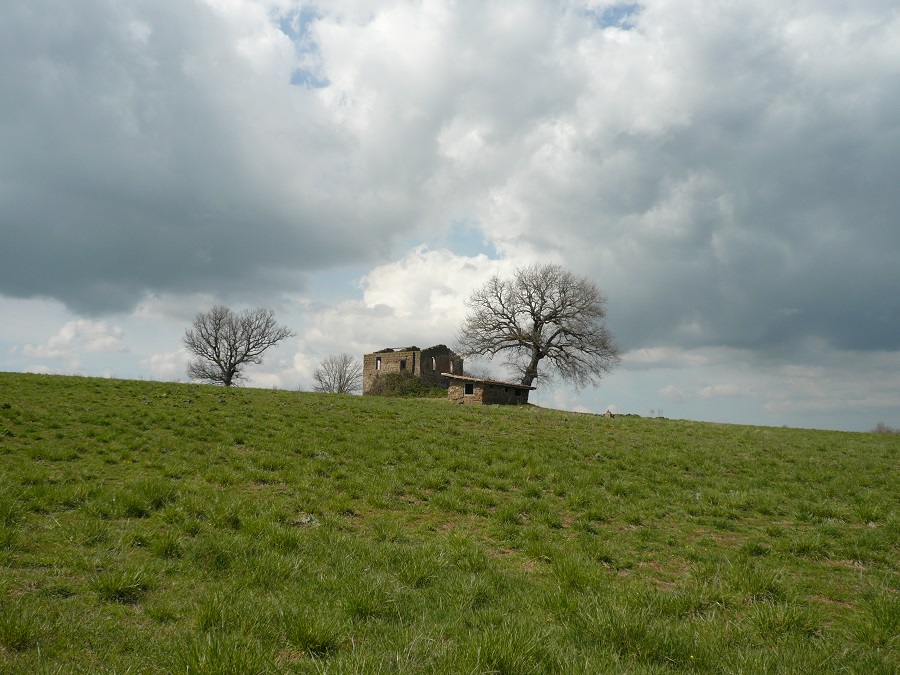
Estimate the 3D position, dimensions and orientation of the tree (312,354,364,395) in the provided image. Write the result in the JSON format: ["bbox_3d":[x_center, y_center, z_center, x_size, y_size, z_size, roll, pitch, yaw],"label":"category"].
[{"bbox_3d":[-15.563,5.306,103.000,7.548,6.367,7.171,0,-8,0],"label":"tree"}]

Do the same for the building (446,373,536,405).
[{"bbox_3d":[4.365,5.910,78.510,5.000,3.450,12.300,-5,-9,30],"label":"building"}]

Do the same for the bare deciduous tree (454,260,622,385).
[{"bbox_3d":[10.514,-0.827,86.000,18.678,16.066,17.744,0,-8,0],"label":"bare deciduous tree"}]

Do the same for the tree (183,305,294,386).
[{"bbox_3d":[-28.114,1.199,97.000,14.346,11.192,13.629,0,-8,0],"label":"tree"}]

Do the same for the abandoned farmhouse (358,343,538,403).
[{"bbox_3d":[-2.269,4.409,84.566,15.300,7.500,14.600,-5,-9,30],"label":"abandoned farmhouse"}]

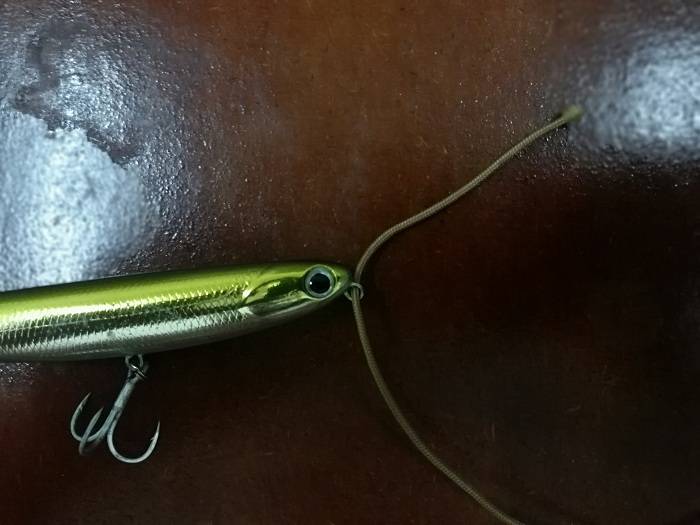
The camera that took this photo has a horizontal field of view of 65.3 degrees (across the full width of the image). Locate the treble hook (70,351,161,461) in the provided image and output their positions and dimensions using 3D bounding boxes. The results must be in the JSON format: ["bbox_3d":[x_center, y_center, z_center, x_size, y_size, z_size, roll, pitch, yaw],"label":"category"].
[{"bbox_3d":[-0.048,0.029,0.112,0.019,0.017,0.020,22,75,1],"label":"treble hook"}]

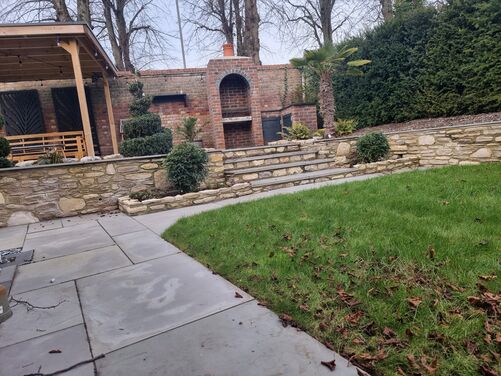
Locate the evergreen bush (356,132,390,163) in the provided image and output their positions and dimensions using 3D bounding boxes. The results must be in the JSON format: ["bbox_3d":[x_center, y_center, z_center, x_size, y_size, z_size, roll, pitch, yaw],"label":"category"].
[{"bbox_3d":[2.783,-0.916,7.860,0.740,0.660,0.720,-9,9,-24],"label":"evergreen bush"}]

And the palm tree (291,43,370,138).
[{"bbox_3d":[1.931,-2.354,8.386,1.850,2.320,1.850,-9,9,-24],"label":"palm tree"}]

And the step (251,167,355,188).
[{"bbox_3d":[1.052,-0.173,6.812,2.425,0.160,0.400,-9,9,-24],"label":"step"}]

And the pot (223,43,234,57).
[{"bbox_3d":[-0.566,-3.602,9.067,0.300,0.350,0.300,-5,8,1],"label":"pot"}]

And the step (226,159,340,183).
[{"bbox_3d":[0.644,-0.351,7.033,2.503,0.200,0.400,-9,9,-24],"label":"step"}]

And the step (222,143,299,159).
[{"bbox_3d":[0.208,-0.802,7.643,1.892,0.200,0.400,-9,9,-24],"label":"step"}]

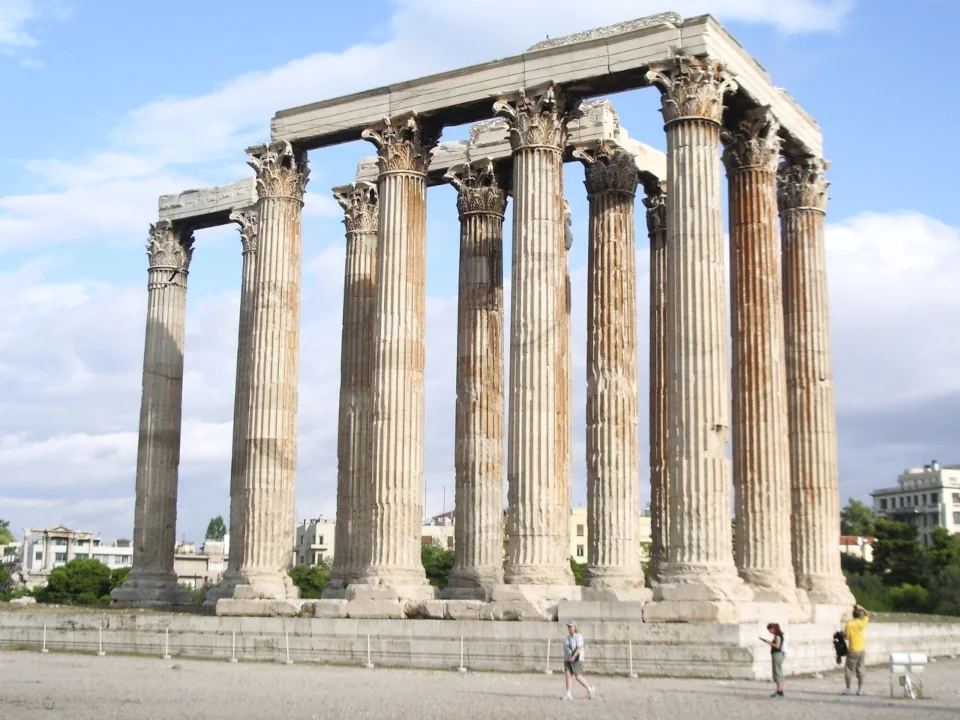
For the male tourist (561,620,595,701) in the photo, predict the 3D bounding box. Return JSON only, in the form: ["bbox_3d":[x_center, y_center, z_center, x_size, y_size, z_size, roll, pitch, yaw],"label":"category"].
[{"bbox_3d":[2.114,6.514,30.131,0.700,1.660,0.520,2,-10,-7],"label":"male tourist"}]

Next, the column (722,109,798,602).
[{"bbox_3d":[9.512,-0.386,47.380,2.300,17.100,2.300,-6,-12,31],"label":"column"}]

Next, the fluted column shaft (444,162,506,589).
[{"bbox_3d":[0.051,0.526,53.042,2.250,16.950,2.250,-6,-12,31],"label":"fluted column shaft"}]

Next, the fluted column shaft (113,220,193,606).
[{"bbox_3d":[-14.142,2.103,61.500,2.500,17.300,2.500,-6,-12,31],"label":"fluted column shaft"}]

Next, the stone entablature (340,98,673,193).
[{"bbox_3d":[1.605,-7.979,56.352,11.500,1.650,6.550,-5,-11,30],"label":"stone entablature"}]

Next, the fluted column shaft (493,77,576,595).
[{"bbox_3d":[1.932,-0.900,45.608,2.300,16.800,2.300,-6,-12,31],"label":"fluted column shaft"}]

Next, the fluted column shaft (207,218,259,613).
[{"bbox_3d":[-9.411,1.635,58.670,2.350,17.200,2.350,-6,-12,31],"label":"fluted column shaft"}]

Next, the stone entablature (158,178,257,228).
[{"bbox_3d":[-11.462,-6.951,61.321,5.450,1.350,1.950,-5,-11,30],"label":"stone entablature"}]

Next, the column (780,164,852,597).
[{"bbox_3d":[12.376,0.587,52.217,2.250,16.700,2.250,-5,-11,30],"label":"column"}]

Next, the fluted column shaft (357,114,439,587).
[{"bbox_3d":[-2.796,-0.195,48.269,2.250,16.700,2.250,-5,-11,30],"label":"fluted column shaft"}]

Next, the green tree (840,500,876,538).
[{"bbox_3d":[68.198,31.865,248.784,8.000,14.000,8.000,0,-10,0],"label":"green tree"}]

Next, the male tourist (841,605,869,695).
[{"bbox_3d":[8.526,6.598,31.544,0.640,1.950,0.450,2,-10,-9],"label":"male tourist"}]

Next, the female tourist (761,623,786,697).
[{"bbox_3d":[6.641,6.795,31.429,0.600,1.630,0.500,-1,-10,6],"label":"female tourist"}]

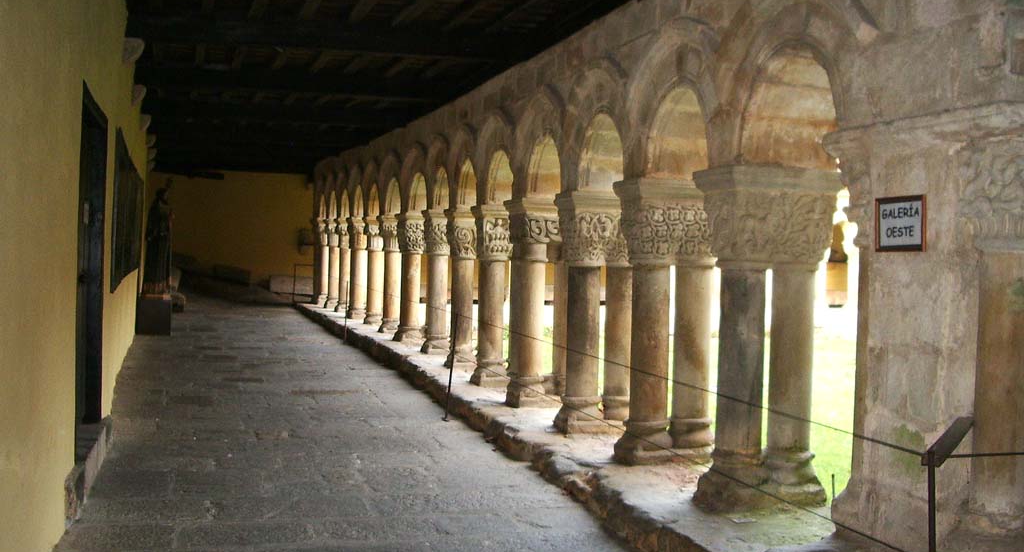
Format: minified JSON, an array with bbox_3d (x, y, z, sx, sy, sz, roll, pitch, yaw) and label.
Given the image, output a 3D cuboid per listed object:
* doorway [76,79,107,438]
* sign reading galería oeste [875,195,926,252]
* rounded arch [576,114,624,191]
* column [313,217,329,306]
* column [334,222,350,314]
[{"bbox_3d":[-2.919,-0.047,6.990,0.171,2.255,1.472,1,1,-16],"label":"doorway"},{"bbox_3d":[1.502,-0.204,4.020,0.022,0.216,0.310,1,1,-16],"label":"sign reading galería oeste"},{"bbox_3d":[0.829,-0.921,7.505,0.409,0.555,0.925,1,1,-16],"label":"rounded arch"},{"bbox_3d":[-3.982,-0.310,22.768,0.605,1.876,0.434,1,1,-16],"label":"column"},{"bbox_3d":[-3.292,-0.214,20.726,0.419,1.850,0.380,1,1,-17],"label":"column"}]

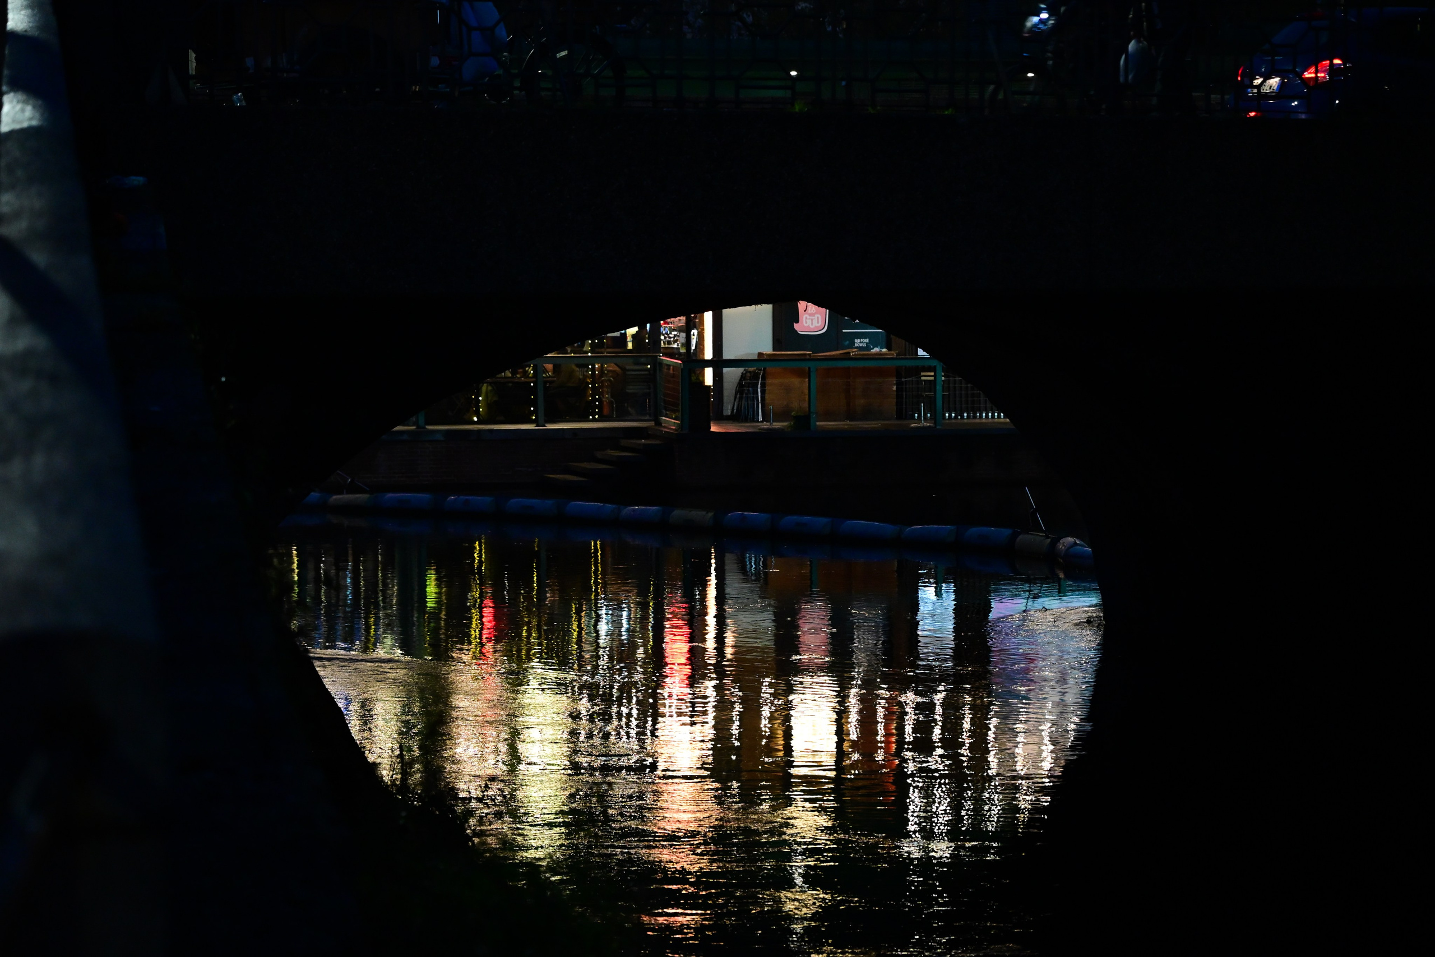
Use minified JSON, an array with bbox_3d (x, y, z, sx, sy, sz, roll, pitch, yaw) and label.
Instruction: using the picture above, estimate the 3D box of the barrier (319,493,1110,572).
[{"bbox_3d":[-0.422,0.667,63.916,13.266,0.460,1.150,3,6,40],"label":"barrier"}]

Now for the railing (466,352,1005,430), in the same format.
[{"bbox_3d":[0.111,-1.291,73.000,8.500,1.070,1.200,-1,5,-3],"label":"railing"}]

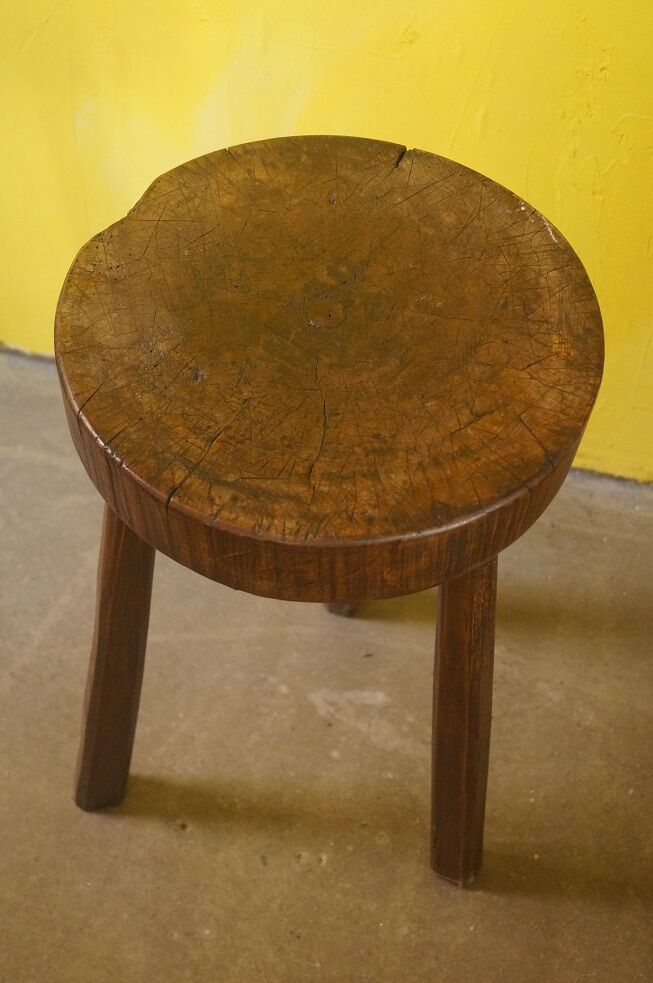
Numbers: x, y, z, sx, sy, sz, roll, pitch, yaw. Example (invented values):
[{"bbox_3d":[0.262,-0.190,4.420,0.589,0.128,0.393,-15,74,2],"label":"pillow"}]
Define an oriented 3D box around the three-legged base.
[{"bbox_3d":[-0.007,0.042,0.964,0.308,0.406,0.248,10,51,4],"label":"three-legged base"}]

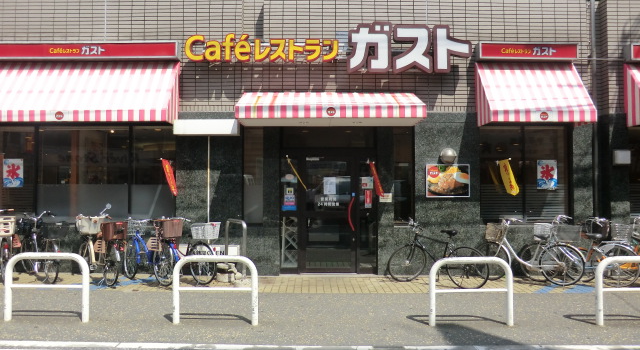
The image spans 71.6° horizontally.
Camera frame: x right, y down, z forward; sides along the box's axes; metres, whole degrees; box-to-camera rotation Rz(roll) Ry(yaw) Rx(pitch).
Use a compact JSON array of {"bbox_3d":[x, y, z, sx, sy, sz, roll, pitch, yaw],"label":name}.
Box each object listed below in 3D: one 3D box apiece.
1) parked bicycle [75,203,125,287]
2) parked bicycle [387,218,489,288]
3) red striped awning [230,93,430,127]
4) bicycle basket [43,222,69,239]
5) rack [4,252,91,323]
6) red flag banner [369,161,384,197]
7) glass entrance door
[{"bbox_3d":[-3.680,1.146,7.373,1.750,1.250,0.580,-1,-1,45],"label":"parked bicycle"},{"bbox_3d":[1.930,1.280,7.300,1.680,1.070,0.560,-1,-1,28],"label":"parked bicycle"},{"bbox_3d":[0.181,-1.185,7.550,3.078,0.584,0.840,0,-1,0],"label":"red striped awning"},{"bbox_3d":[-4.365,0.919,7.380,0.290,0.270,0.370,-1,-2,41],"label":"bicycle basket"},{"bbox_3d":[-3.228,1.328,5.250,1.000,0.825,0.078,0,-1,0],"label":"rack"},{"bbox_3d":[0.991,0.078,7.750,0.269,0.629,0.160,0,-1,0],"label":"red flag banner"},{"bbox_3d":[0.161,0.666,8.061,1.751,2.218,0.100,0,-1,0],"label":"glass entrance door"}]

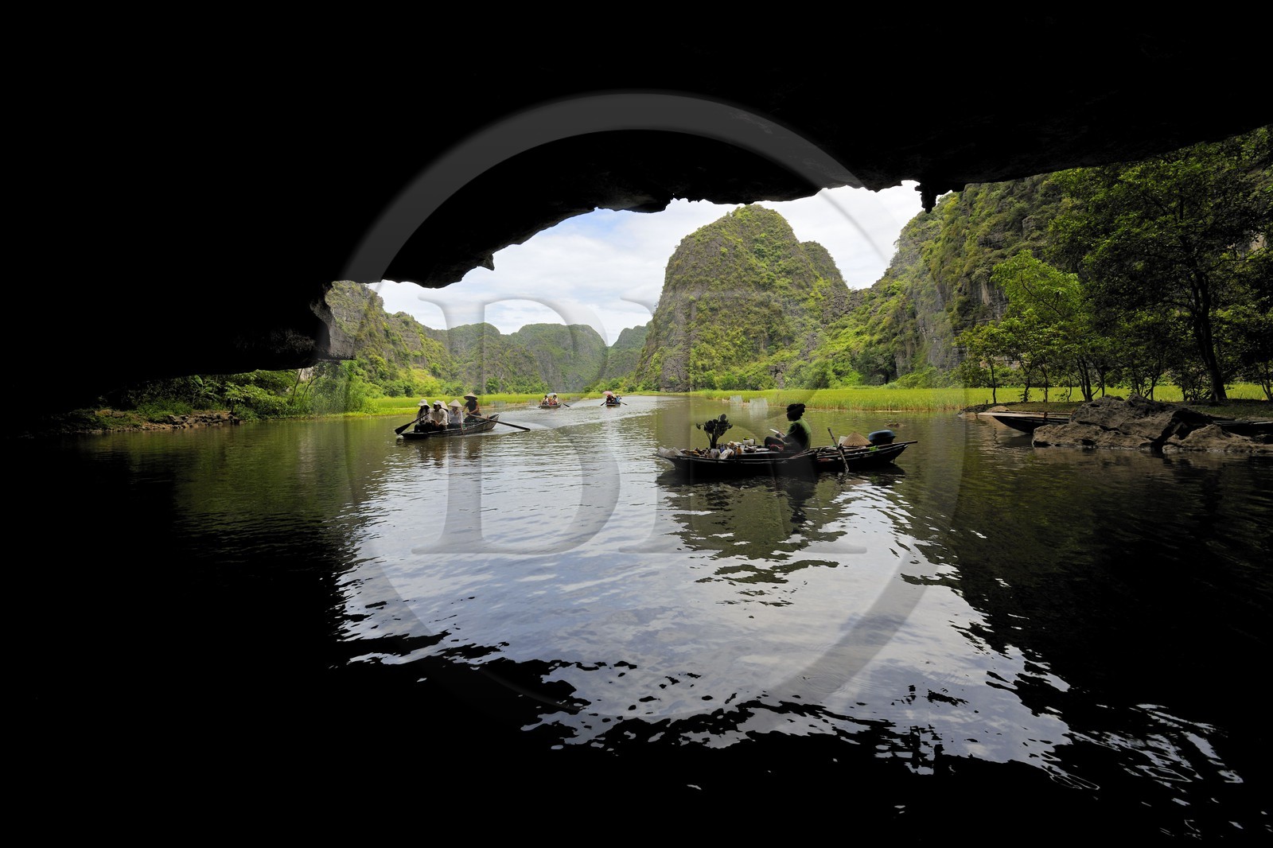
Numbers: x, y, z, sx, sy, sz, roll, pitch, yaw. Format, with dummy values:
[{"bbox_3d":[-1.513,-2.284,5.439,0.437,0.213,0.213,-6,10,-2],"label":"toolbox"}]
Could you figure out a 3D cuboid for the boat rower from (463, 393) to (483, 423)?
[{"bbox_3d":[-4.856,-0.458,14.700,0.550,0.880,0.680,1,4,18],"label":"boat rower"}]

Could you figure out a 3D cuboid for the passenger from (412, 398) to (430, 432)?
[{"bbox_3d":[-5.695,-0.210,13.100,0.480,0.860,0.620,1,4,18],"label":"passenger"}]

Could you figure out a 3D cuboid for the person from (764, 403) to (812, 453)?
[{"bbox_3d":[2.496,0.061,8.150,0.740,0.810,0.520,-1,4,-13],"label":"person"}]

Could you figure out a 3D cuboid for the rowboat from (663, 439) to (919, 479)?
[{"bbox_3d":[2.520,0.534,8.100,4.600,0.480,1.050,-1,4,-12],"label":"rowboat"}]

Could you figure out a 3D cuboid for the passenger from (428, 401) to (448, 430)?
[{"bbox_3d":[-5.255,-0.211,13.150,0.500,0.840,0.620,1,4,18],"label":"passenger"}]

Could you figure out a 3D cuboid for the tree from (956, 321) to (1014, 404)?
[{"bbox_3d":[18.299,-3.211,26.000,2.800,4.200,2.800,0,4,0],"label":"tree"}]

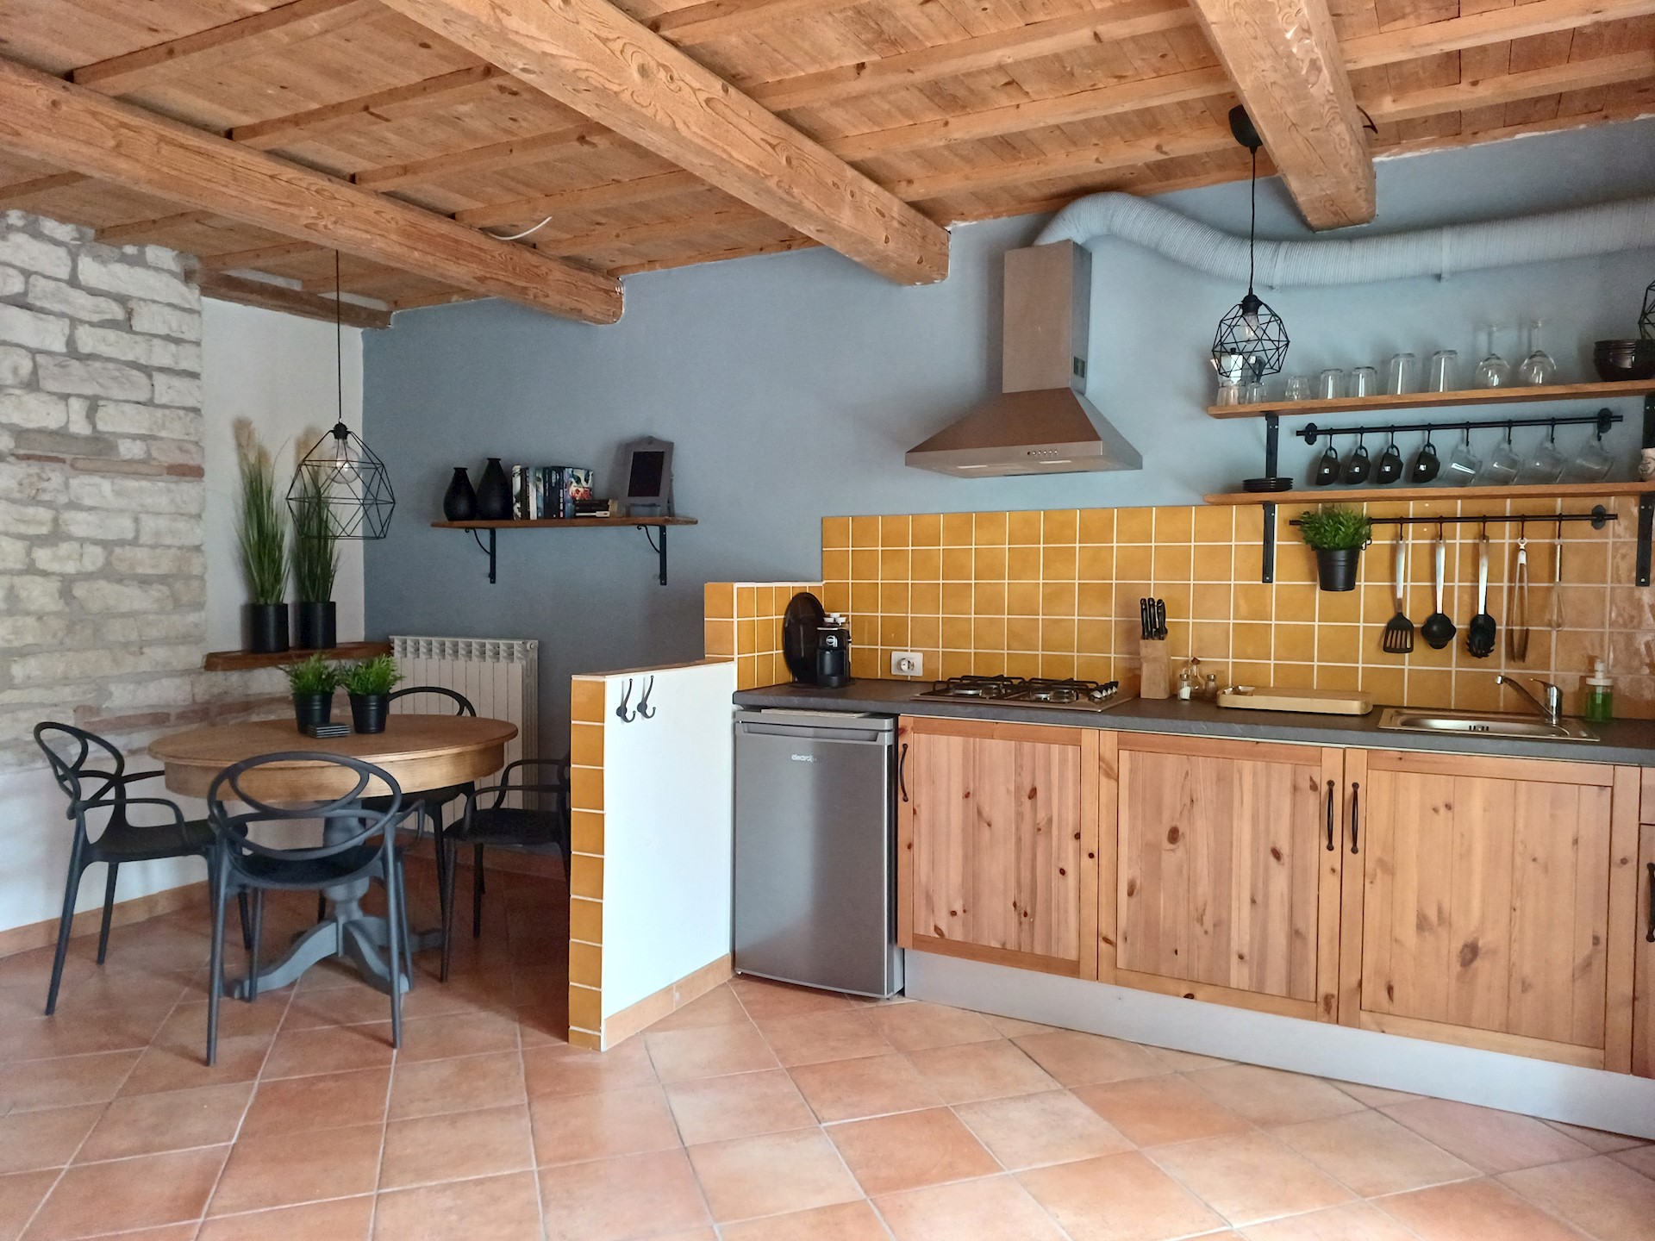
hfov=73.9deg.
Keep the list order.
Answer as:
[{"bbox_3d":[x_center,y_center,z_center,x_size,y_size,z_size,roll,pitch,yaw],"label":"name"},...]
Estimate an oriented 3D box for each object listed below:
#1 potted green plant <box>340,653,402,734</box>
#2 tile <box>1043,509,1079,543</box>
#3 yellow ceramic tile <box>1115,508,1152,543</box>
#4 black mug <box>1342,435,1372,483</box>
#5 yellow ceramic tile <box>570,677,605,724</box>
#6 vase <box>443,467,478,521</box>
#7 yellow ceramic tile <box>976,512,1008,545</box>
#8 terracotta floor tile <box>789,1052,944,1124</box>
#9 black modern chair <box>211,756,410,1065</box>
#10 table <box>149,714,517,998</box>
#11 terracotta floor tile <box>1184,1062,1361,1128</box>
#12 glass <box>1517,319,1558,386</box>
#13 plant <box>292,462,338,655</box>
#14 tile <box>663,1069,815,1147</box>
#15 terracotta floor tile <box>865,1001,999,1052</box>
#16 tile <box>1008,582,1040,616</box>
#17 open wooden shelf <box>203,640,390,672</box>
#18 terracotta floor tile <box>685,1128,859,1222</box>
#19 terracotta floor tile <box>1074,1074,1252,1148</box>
[{"bbox_3d":[-1.504,0.241,3.620,0.177,0.253,0.177,0,2,-23],"label":"potted green plant"},{"bbox_3d":[0.768,-0.303,3.608,0.115,0.115,0.009,1,2,28],"label":"tile"},{"bbox_3d":[0.993,-0.307,3.559,0.117,0.117,0.009,1,2,28],"label":"yellow ceramic tile"},{"bbox_3d":[1.548,-0.447,3.191,0.056,0.113,0.090,19,10,26],"label":"black mug"},{"bbox_3d":[-0.646,0.219,2.945,0.108,0.118,0.009,1,2,28],"label":"yellow ceramic tile"},{"bbox_3d":[-1.587,-0.542,4.760,0.143,0.237,0.143,1,2,28],"label":"vase"},{"bbox_3d":[0.558,-0.310,3.727,0.114,0.114,0.010,1,2,28],"label":"yellow ceramic tile"},{"bbox_3d":[0.089,1.182,2.776,0.317,0.010,0.317,0,2,-18],"label":"terracotta floor tile"},{"bbox_3d":[-1.444,0.744,3.127,0.550,0.820,0.490,0,2,-15],"label":"black modern chair"},{"bbox_3d":[-1.589,0.753,3.601,1.095,0.763,1.095,0,2,0],"label":"table"},{"bbox_3d":[1.109,1.179,2.754,0.317,0.010,0.315,0,2,-18],"label":"terracotta floor tile"},{"bbox_3d":[1.886,-0.707,2.912,0.085,0.177,0.085,1,2,28],"label":"glass"},{"bbox_3d":[-2.242,-0.313,4.808,0.190,0.870,0.190,1,2,27],"label":"plant"},{"bbox_3d":[-0.219,1.182,2.676,0.317,0.010,0.317,0,2,-18],"label":"tile"},{"bbox_3d":[0.296,1.172,3.183,0.317,0.010,0.317,0,2,-18],"label":"terracotta floor tile"},{"bbox_3d":[0.671,-0.073,3.738,0.118,0.118,0.010,1,2,27],"label":"tile"},{"bbox_3d":[-2.299,0.146,4.731,0.270,0.055,0.950,1,2,28],"label":"open wooden shelf"},{"bbox_3d":[-0.116,1.191,2.364,0.316,0.010,0.316,0,2,-18],"label":"terracotta floor tile"},{"bbox_3d":[0.799,1.180,2.648,0.315,0.010,0.315,0,2,-18],"label":"terracotta floor tile"}]

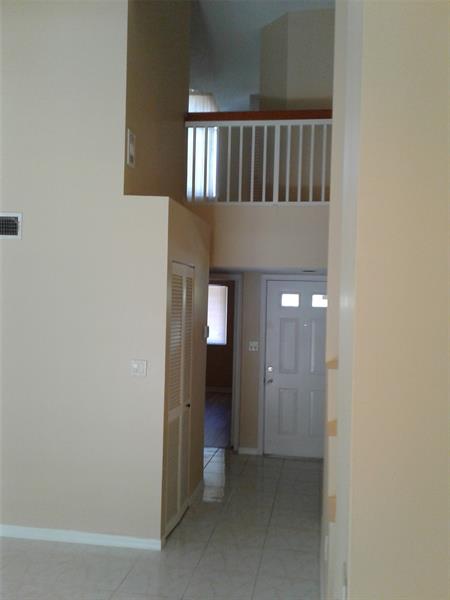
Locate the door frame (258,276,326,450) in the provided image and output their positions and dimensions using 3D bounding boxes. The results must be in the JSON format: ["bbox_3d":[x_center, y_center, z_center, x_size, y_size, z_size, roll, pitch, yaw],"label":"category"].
[{"bbox_3d":[0.915,0.804,6.606,0.910,2.040,0.060,2,0,10],"label":"door frame"}]

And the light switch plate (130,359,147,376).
[{"bbox_3d":[-0.622,0.491,4.107,0.118,0.116,0.015,2,0,10],"label":"light switch plate"}]

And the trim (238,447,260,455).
[{"bbox_3d":[0.289,1.770,6.672,0.255,0.085,0.018,2,0,10],"label":"trim"}]

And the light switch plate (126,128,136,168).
[{"bbox_3d":[-0.694,-1.119,4.255,0.022,0.245,0.150,2,0,10],"label":"light switch plate"}]

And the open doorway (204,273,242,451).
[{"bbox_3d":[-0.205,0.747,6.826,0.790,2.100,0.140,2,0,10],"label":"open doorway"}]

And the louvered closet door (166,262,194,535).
[{"bbox_3d":[-0.353,0.757,4.574,0.040,2.040,0.750,2,0,10],"label":"louvered closet door"}]

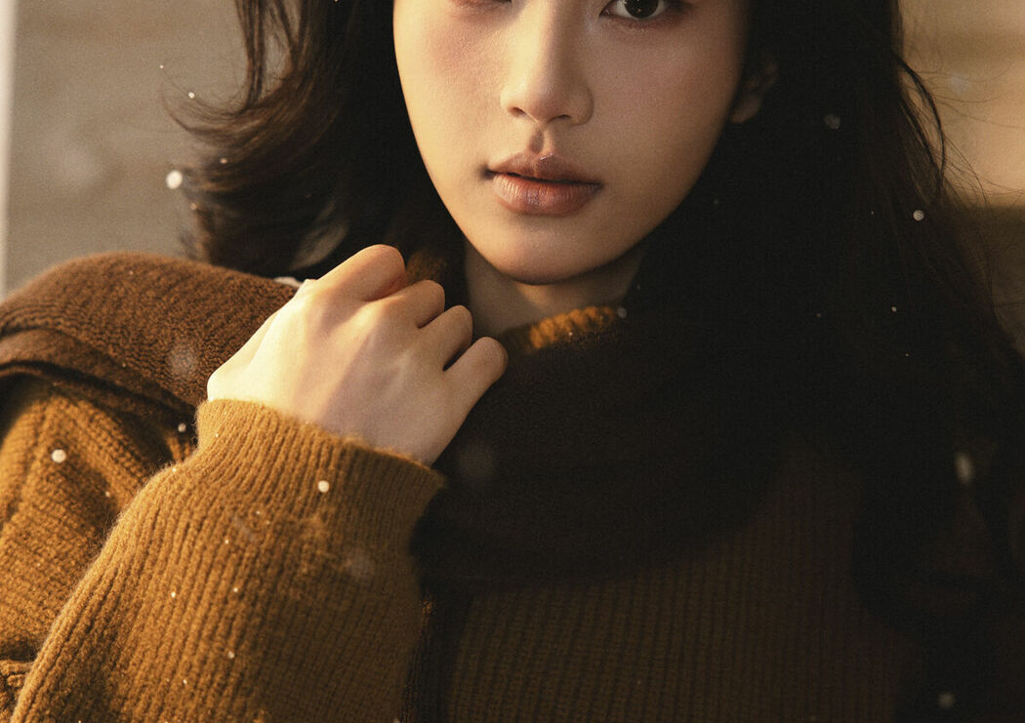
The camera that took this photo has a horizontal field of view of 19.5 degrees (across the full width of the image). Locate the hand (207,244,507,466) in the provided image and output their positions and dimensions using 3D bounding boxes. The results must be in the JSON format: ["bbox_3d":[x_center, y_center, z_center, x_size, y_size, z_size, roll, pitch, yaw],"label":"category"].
[{"bbox_3d":[-0.054,0.002,1.060,0.082,0.092,0.065,36,0,11],"label":"hand"}]

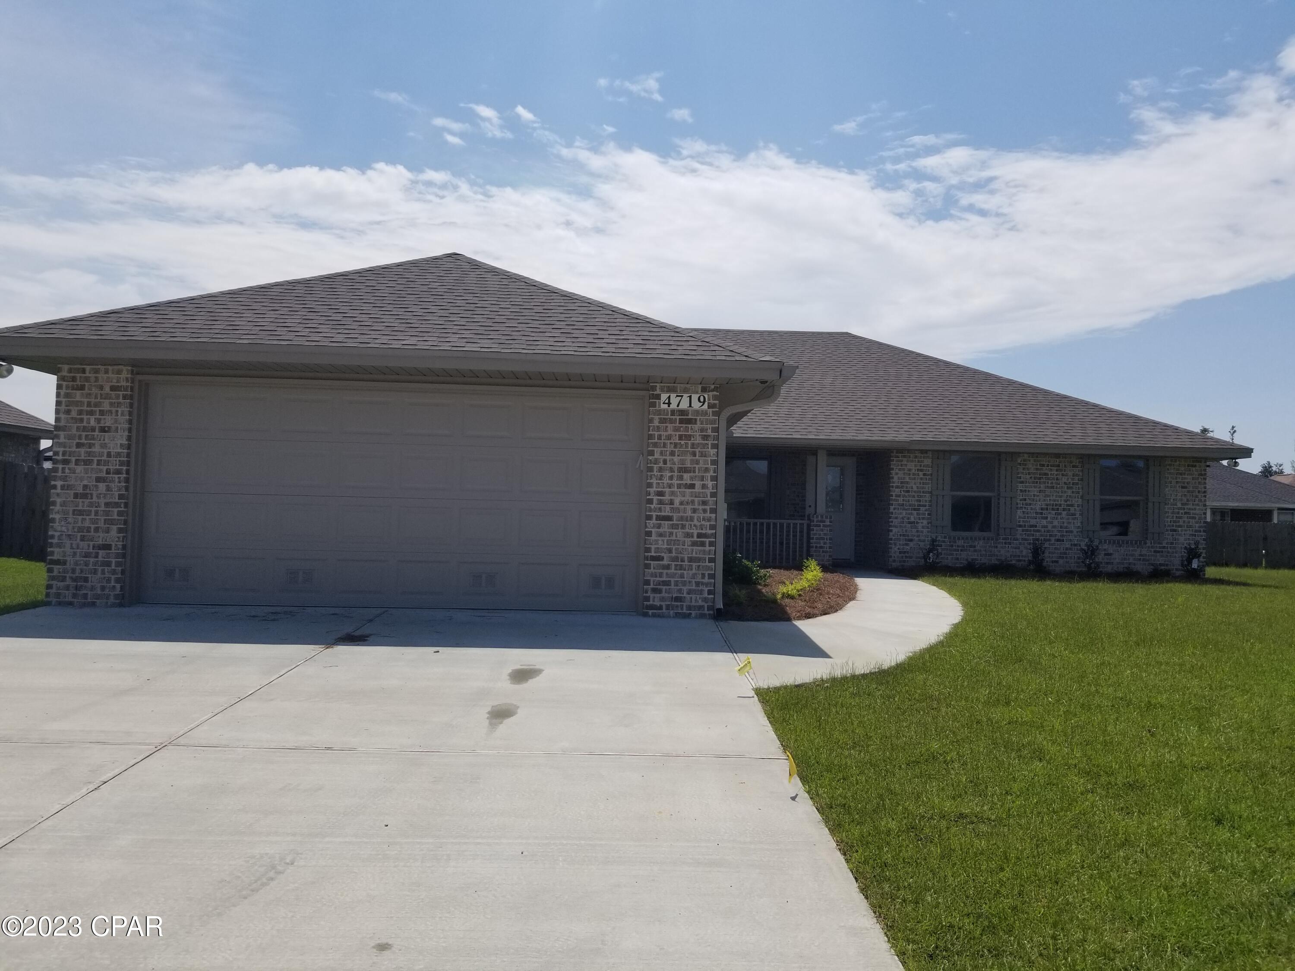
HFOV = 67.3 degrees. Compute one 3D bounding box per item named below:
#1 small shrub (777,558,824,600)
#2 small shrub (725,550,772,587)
[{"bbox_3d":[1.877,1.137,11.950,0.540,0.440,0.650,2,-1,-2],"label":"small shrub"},{"bbox_3d":[1.315,1.111,13.100,0.700,0.460,0.620,2,-1,-2],"label":"small shrub"}]

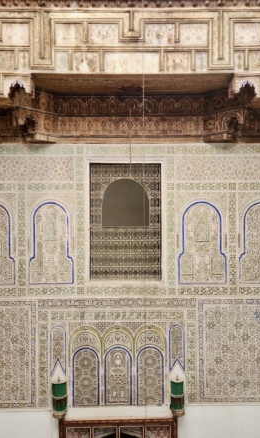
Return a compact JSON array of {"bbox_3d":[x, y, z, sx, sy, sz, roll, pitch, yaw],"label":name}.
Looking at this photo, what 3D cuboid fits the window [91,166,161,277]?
[{"bbox_3d":[-0.071,0.046,6.548,1.185,1.975,0.100,0,0,-1],"label":"window"}]

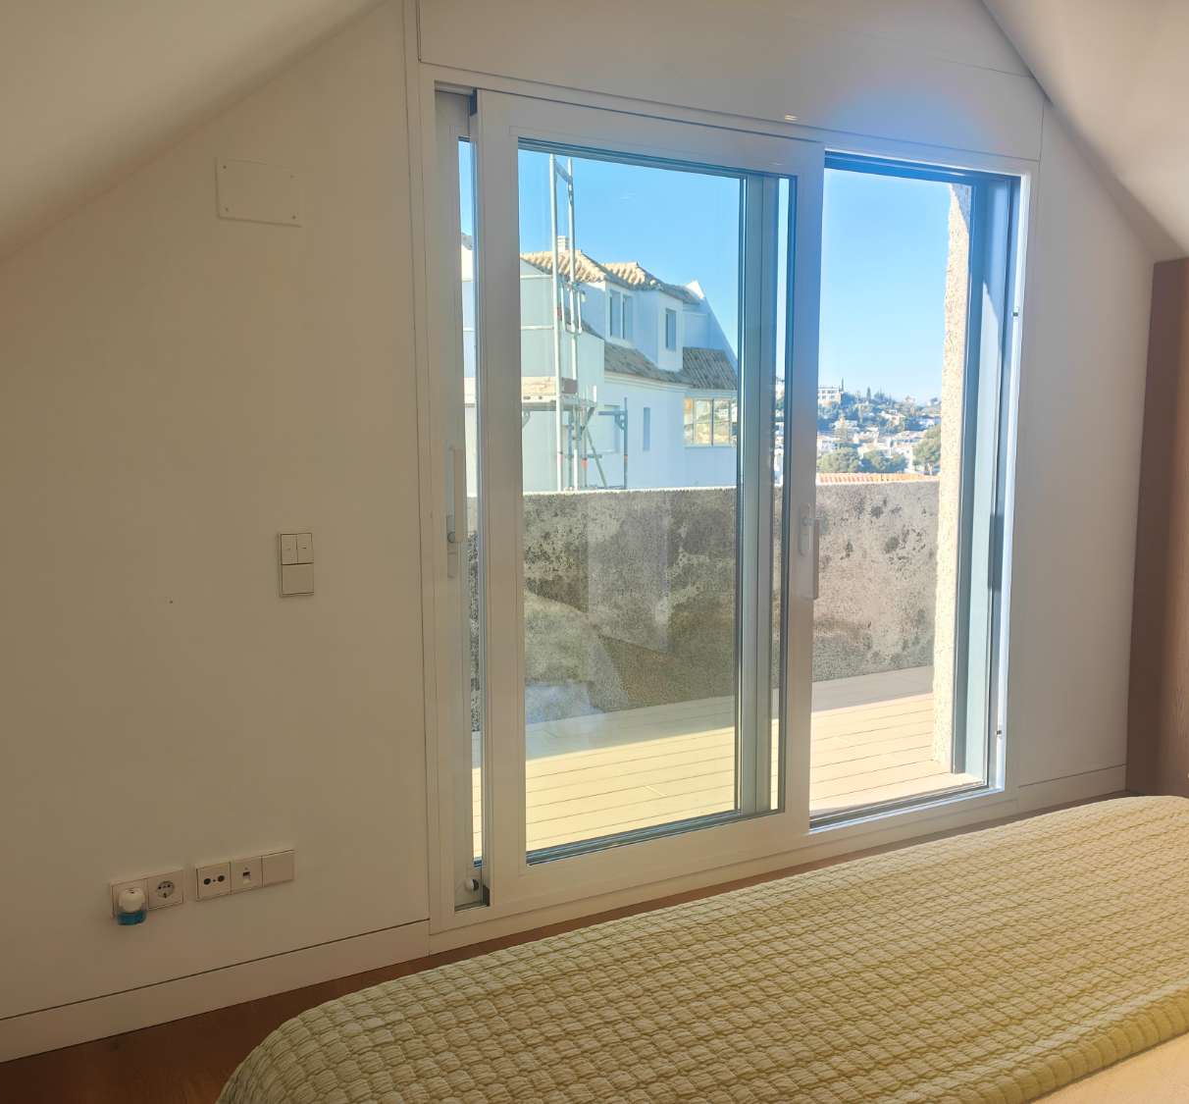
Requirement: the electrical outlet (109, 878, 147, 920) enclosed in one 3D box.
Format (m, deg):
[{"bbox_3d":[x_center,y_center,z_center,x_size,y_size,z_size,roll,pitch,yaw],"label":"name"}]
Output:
[{"bbox_3d":[-1.016,0.756,2.322,0.073,0.077,0.014,-4,7,-27],"label":"electrical outlet"}]

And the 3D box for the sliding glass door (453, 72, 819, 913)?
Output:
[{"bbox_3d":[0.166,-0.121,2.886,1.044,2.009,0.070,-4,7,-27],"label":"sliding glass door"}]

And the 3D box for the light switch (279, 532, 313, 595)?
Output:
[{"bbox_3d":[-0.678,0.026,2.417,0.077,0.144,0.014,-4,7,-27],"label":"light switch"}]

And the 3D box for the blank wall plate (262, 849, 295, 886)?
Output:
[{"bbox_3d":[-0.730,0.730,2.455,0.072,0.073,0.010,-4,7,-27],"label":"blank wall plate"}]

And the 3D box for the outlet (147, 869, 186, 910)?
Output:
[{"bbox_3d":[-0.949,0.749,2.356,0.078,0.078,0.014,-4,7,-27],"label":"outlet"}]

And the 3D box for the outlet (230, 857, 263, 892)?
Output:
[{"bbox_3d":[-0.797,0.738,2.433,0.071,0.075,0.014,-4,7,-27],"label":"outlet"}]

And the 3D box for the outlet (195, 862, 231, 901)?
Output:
[{"bbox_3d":[-0.861,0.742,2.401,0.073,0.075,0.014,-4,7,-27],"label":"outlet"}]

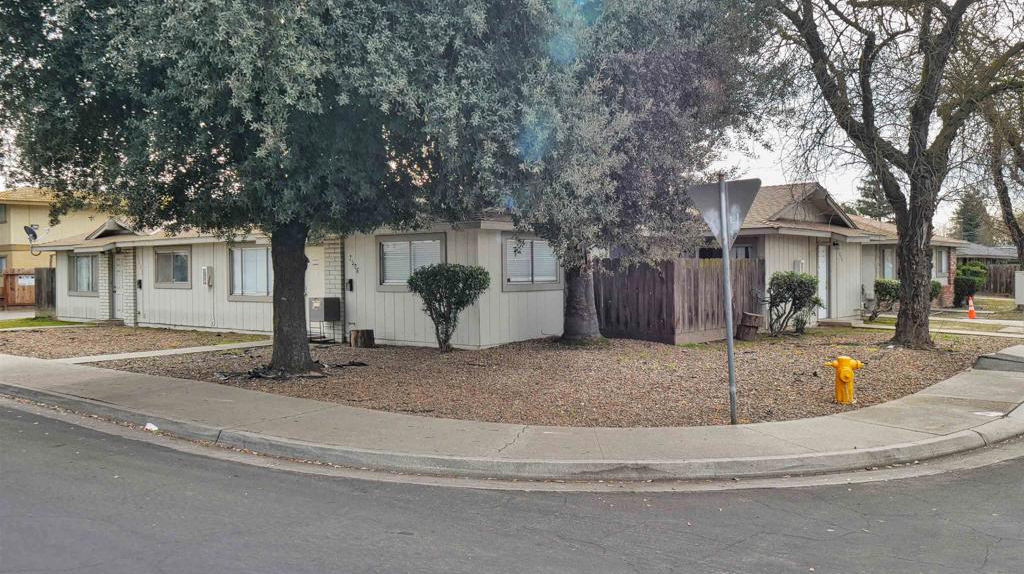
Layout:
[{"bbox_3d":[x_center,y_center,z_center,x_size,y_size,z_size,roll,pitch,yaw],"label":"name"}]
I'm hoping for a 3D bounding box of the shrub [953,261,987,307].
[{"bbox_3d":[18.000,-0.100,32.600,1.350,1.800,1.350,0,1,39],"label":"shrub"}]

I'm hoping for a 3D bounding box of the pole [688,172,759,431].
[{"bbox_3d":[2.370,0.140,9.030,0.860,2.720,0.100,-2,1,38],"label":"pole"}]

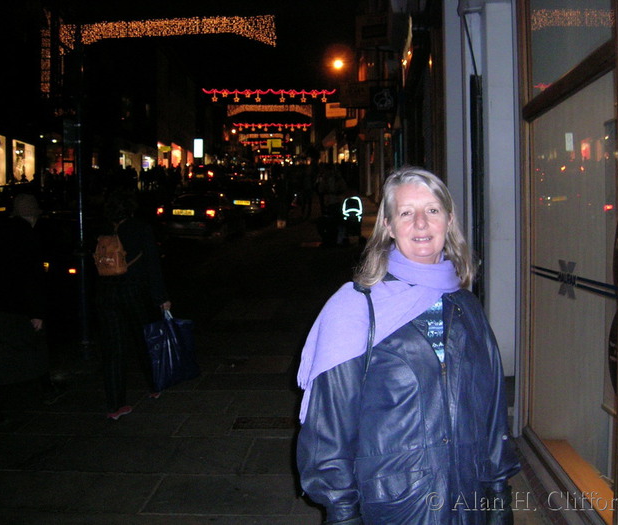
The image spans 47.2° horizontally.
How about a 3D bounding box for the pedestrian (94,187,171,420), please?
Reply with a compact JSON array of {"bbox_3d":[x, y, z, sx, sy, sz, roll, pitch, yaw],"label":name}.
[{"bbox_3d":[-1.279,0.250,5.077,0.480,1.610,0.500,1,3,27],"label":"pedestrian"}]

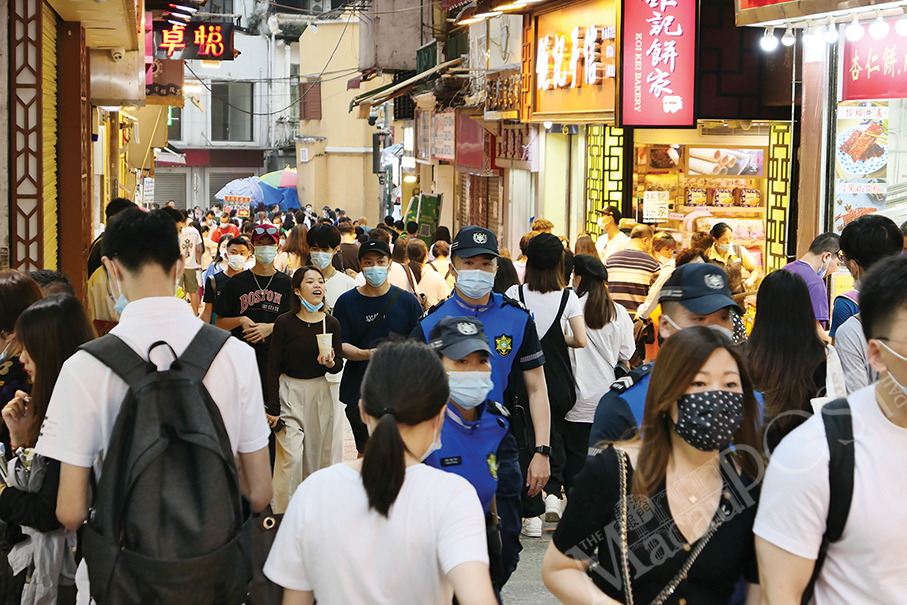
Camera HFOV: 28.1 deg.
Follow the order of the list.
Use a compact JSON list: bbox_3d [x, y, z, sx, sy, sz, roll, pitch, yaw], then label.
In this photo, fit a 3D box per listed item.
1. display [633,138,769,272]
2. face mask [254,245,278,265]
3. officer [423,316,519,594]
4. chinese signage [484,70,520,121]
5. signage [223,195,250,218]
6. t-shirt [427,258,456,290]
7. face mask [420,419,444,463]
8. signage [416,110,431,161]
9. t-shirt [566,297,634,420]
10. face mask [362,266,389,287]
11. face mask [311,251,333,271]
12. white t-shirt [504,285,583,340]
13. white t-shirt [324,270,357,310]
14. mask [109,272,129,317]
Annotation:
[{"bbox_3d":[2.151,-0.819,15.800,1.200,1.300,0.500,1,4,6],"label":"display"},{"bbox_3d":[-1.113,-0.286,10.800,0.145,0.120,0.090,0,7,-5],"label":"face mask"},{"bbox_3d":[-0.020,0.830,5.020,0.440,1.600,0.300,-3,6,-30],"label":"officer"},{"bbox_3d":[0.480,-2.100,18.250,0.120,0.520,2.500,0,6,-7],"label":"chinese signage"},{"bbox_3d":[-4.524,-2.000,38.000,0.560,0.450,0.040,0,5,-6],"label":"signage"},{"bbox_3d":[-0.100,-0.145,16.500,0.420,0.530,0.270,1,4,3],"label":"t-shirt"},{"bbox_3d":[-0.068,0.266,3.600,0.140,0.110,0.085,2,6,19],"label":"face mask"},{"bbox_3d":[-0.513,-2.854,31.000,0.060,0.810,1.900,0,5,-7],"label":"signage"},{"bbox_3d":[0.832,0.321,10.200,0.430,0.700,0.290,0,5,-11],"label":"t-shirt"},{"bbox_3d":[-0.413,-0.135,9.600,0.135,0.112,0.075,1,5,-2],"label":"face mask"},{"bbox_3d":[-0.764,-0.243,10.500,0.140,0.105,0.080,2,14,15],"label":"face mask"},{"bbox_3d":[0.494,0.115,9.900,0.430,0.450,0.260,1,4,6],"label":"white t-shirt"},{"bbox_3d":[-0.743,0.141,10.700,0.460,0.660,0.270,1,5,-3],"label":"white t-shirt"},{"bbox_3d":[-0.722,0.000,4.120,0.140,0.110,0.085,-2,-6,-22],"label":"mask"}]

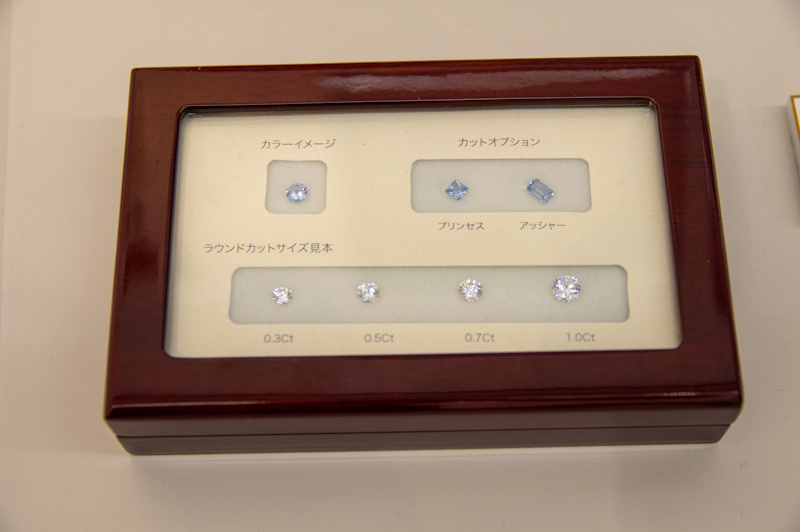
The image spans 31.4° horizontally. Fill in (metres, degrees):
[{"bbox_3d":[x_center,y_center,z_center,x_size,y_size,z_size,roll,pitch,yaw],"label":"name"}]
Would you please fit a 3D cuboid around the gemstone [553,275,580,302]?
[{"bbox_3d":[0.039,0.006,0.332,0.006,0.004,0.006,-1,64,1],"label":"gemstone"}]

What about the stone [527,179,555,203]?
[{"bbox_3d":[0.034,-0.018,0.344,0.004,0.003,0.006,-42,70,-17],"label":"stone"}]

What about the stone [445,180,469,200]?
[{"bbox_3d":[0.014,-0.018,0.344,0.004,0.003,0.004,38,70,18],"label":"stone"}]

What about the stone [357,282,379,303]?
[{"bbox_3d":[-0.007,0.006,0.333,0.005,0.003,0.005,-1,64,1],"label":"stone"}]

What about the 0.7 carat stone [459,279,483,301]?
[{"bbox_3d":[0.017,0.006,0.333,0.006,0.003,0.006,-1,64,1],"label":"0.7 carat stone"}]

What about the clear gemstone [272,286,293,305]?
[{"bbox_3d":[-0.028,0.007,0.333,0.004,0.003,0.004,-1,64,1],"label":"clear gemstone"}]

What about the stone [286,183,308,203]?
[{"bbox_3d":[-0.025,-0.017,0.345,0.005,0.003,0.005,-1,64,1],"label":"stone"}]

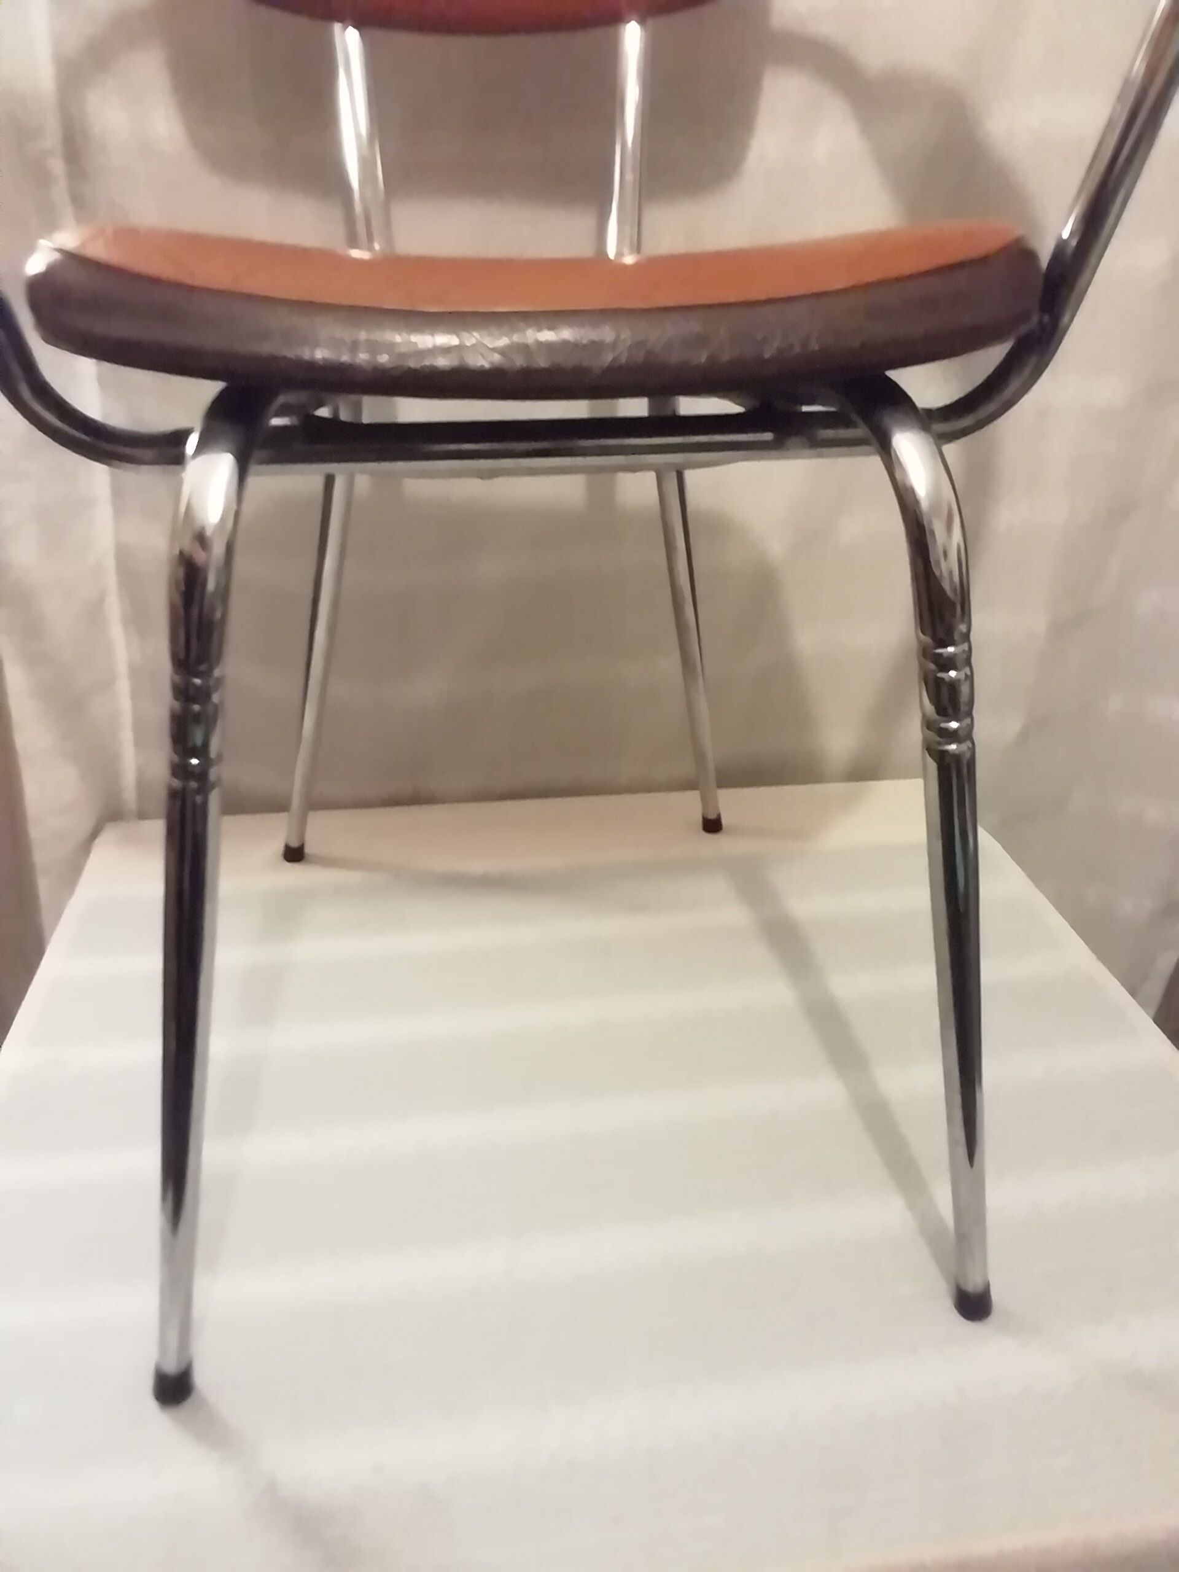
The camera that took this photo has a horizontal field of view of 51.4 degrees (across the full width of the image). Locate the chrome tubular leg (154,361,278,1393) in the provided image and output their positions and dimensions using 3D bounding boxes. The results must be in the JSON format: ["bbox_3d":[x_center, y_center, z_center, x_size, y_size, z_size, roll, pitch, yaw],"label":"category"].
[{"bbox_3d":[-0.159,0.077,0.504,0.111,0.468,0.070,-3,26,-6],"label":"chrome tubular leg"}]

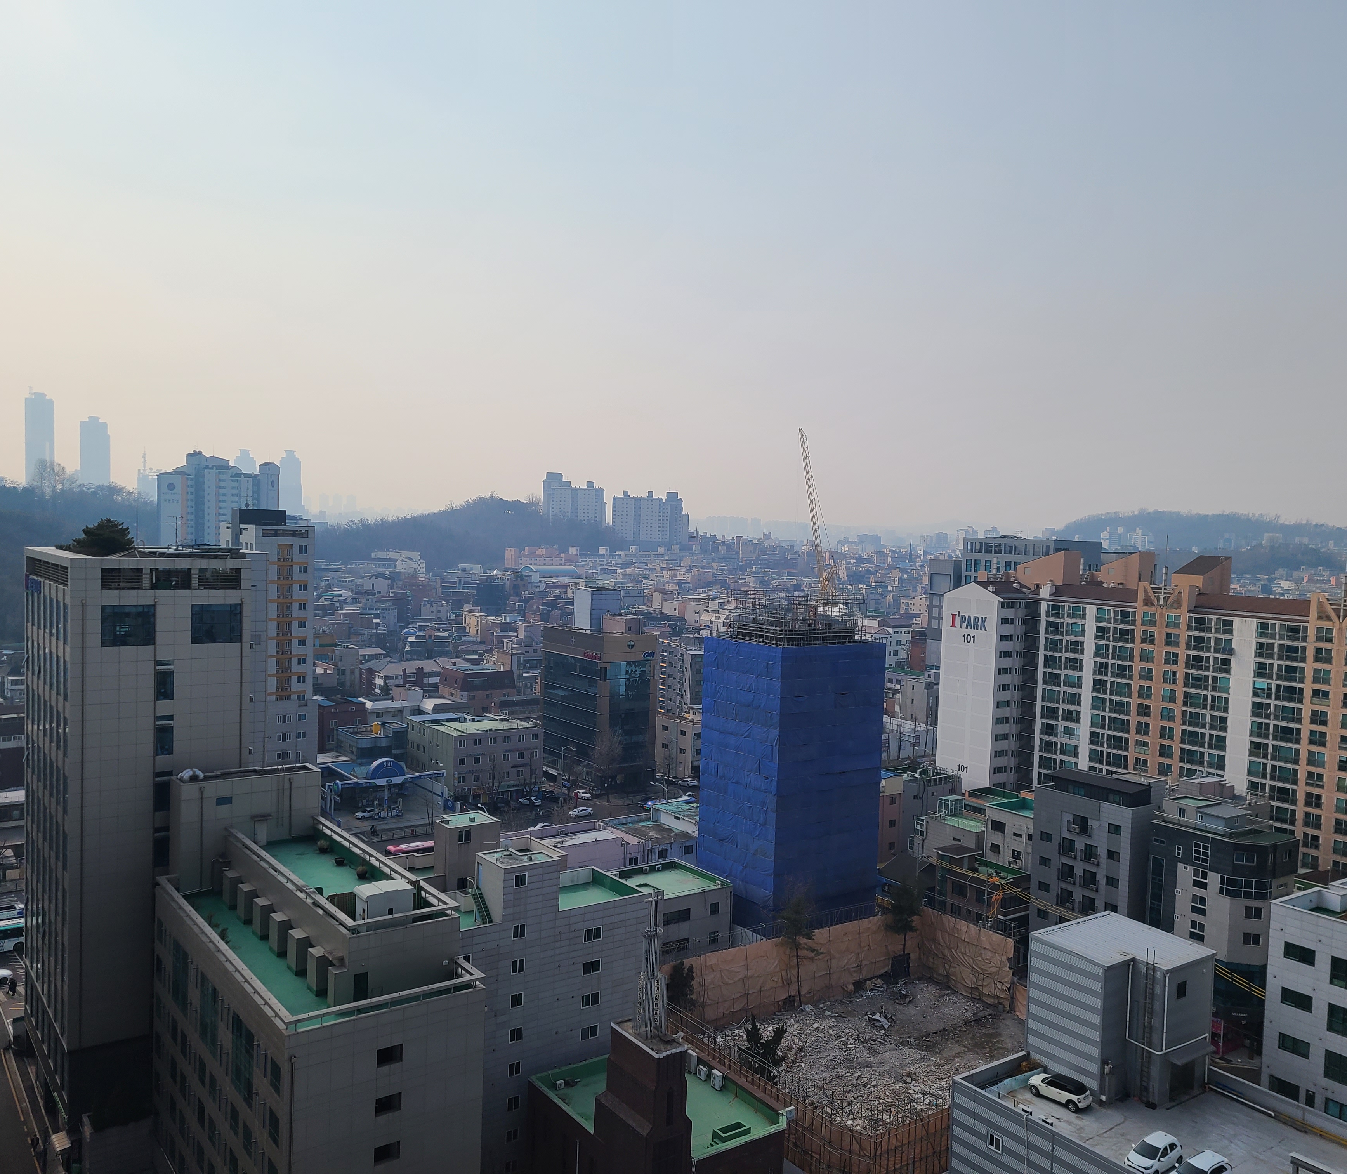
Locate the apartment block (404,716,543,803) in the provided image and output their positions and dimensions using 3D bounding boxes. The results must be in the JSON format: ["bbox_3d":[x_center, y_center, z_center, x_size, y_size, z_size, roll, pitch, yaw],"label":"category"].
[{"bbox_3d":[-36.548,31.055,217.328,18.000,11.900,20.500,0,4,-35],"label":"apartment block"}]

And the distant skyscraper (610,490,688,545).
[{"bbox_3d":[-17.290,-49.830,875.000,54.000,42.320,15.000,2,3,-1],"label":"distant skyscraper"}]

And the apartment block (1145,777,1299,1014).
[{"bbox_3d":[58.037,34.701,124.495,8.800,25.000,11.900,0,4,-35],"label":"apartment block"}]

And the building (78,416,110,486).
[{"bbox_3d":[-935.770,-170.950,1900.000,38.000,209.490,36.000,0,3,-26],"label":"building"}]

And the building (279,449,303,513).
[{"bbox_3d":[-621.056,-145.508,1904.090,35.000,150.000,35.000,1,3,-19],"label":"building"}]

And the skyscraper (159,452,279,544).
[{"bbox_3d":[-187.410,-26.990,485.000,46.000,56.500,20.000,1,3,-21],"label":"skyscraper"}]

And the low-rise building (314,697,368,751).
[{"bbox_3d":[-72.450,30.520,253.340,9.600,12.300,10.500,0,3,-35],"label":"low-rise building"}]

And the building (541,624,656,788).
[{"bbox_3d":[-15.920,24.240,245.380,12.600,31.000,24.500,0,3,-35],"label":"building"}]

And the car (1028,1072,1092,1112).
[{"bbox_3d":[22.664,29.185,68.285,1.683,1.407,3.710,-1,4,-40],"label":"car"}]

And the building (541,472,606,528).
[{"bbox_3d":[-73.640,-61.220,885.000,46.000,49.710,15.000,2,3,-5],"label":"building"}]

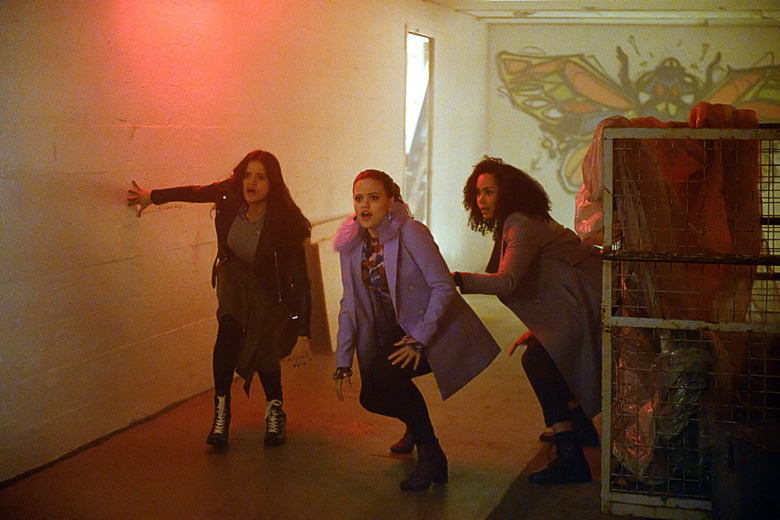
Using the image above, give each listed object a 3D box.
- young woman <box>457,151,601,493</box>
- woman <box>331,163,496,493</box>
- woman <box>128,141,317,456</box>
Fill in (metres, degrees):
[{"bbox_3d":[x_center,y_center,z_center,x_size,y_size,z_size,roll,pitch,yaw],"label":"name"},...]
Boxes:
[{"bbox_3d":[0.660,0.227,6.395,0.820,1.315,0.670,-2,5,-28],"label":"young woman"},{"bbox_3d":[0.090,0.261,6.277,0.620,1.265,0.820,2,5,30],"label":"woman"},{"bbox_3d":[-0.815,0.169,7.023,0.940,1.335,0.520,1,4,7],"label":"woman"}]

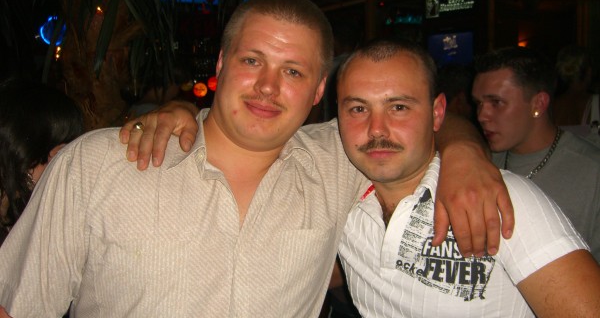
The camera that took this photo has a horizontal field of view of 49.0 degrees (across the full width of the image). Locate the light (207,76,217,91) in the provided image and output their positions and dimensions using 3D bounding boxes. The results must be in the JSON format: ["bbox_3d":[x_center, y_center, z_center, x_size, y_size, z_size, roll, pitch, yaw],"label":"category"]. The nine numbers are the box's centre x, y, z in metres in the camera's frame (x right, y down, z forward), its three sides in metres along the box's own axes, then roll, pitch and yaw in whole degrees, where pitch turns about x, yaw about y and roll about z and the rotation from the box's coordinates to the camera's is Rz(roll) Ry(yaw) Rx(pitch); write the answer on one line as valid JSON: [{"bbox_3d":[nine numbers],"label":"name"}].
[{"bbox_3d":[-0.517,-0.457,4.000,0.086,0.088,0.050,-1,4,-7],"label":"light"}]

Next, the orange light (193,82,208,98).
[{"bbox_3d":[-0.602,-0.416,4.000,0.086,0.088,0.050,-1,4,-8],"label":"orange light"}]

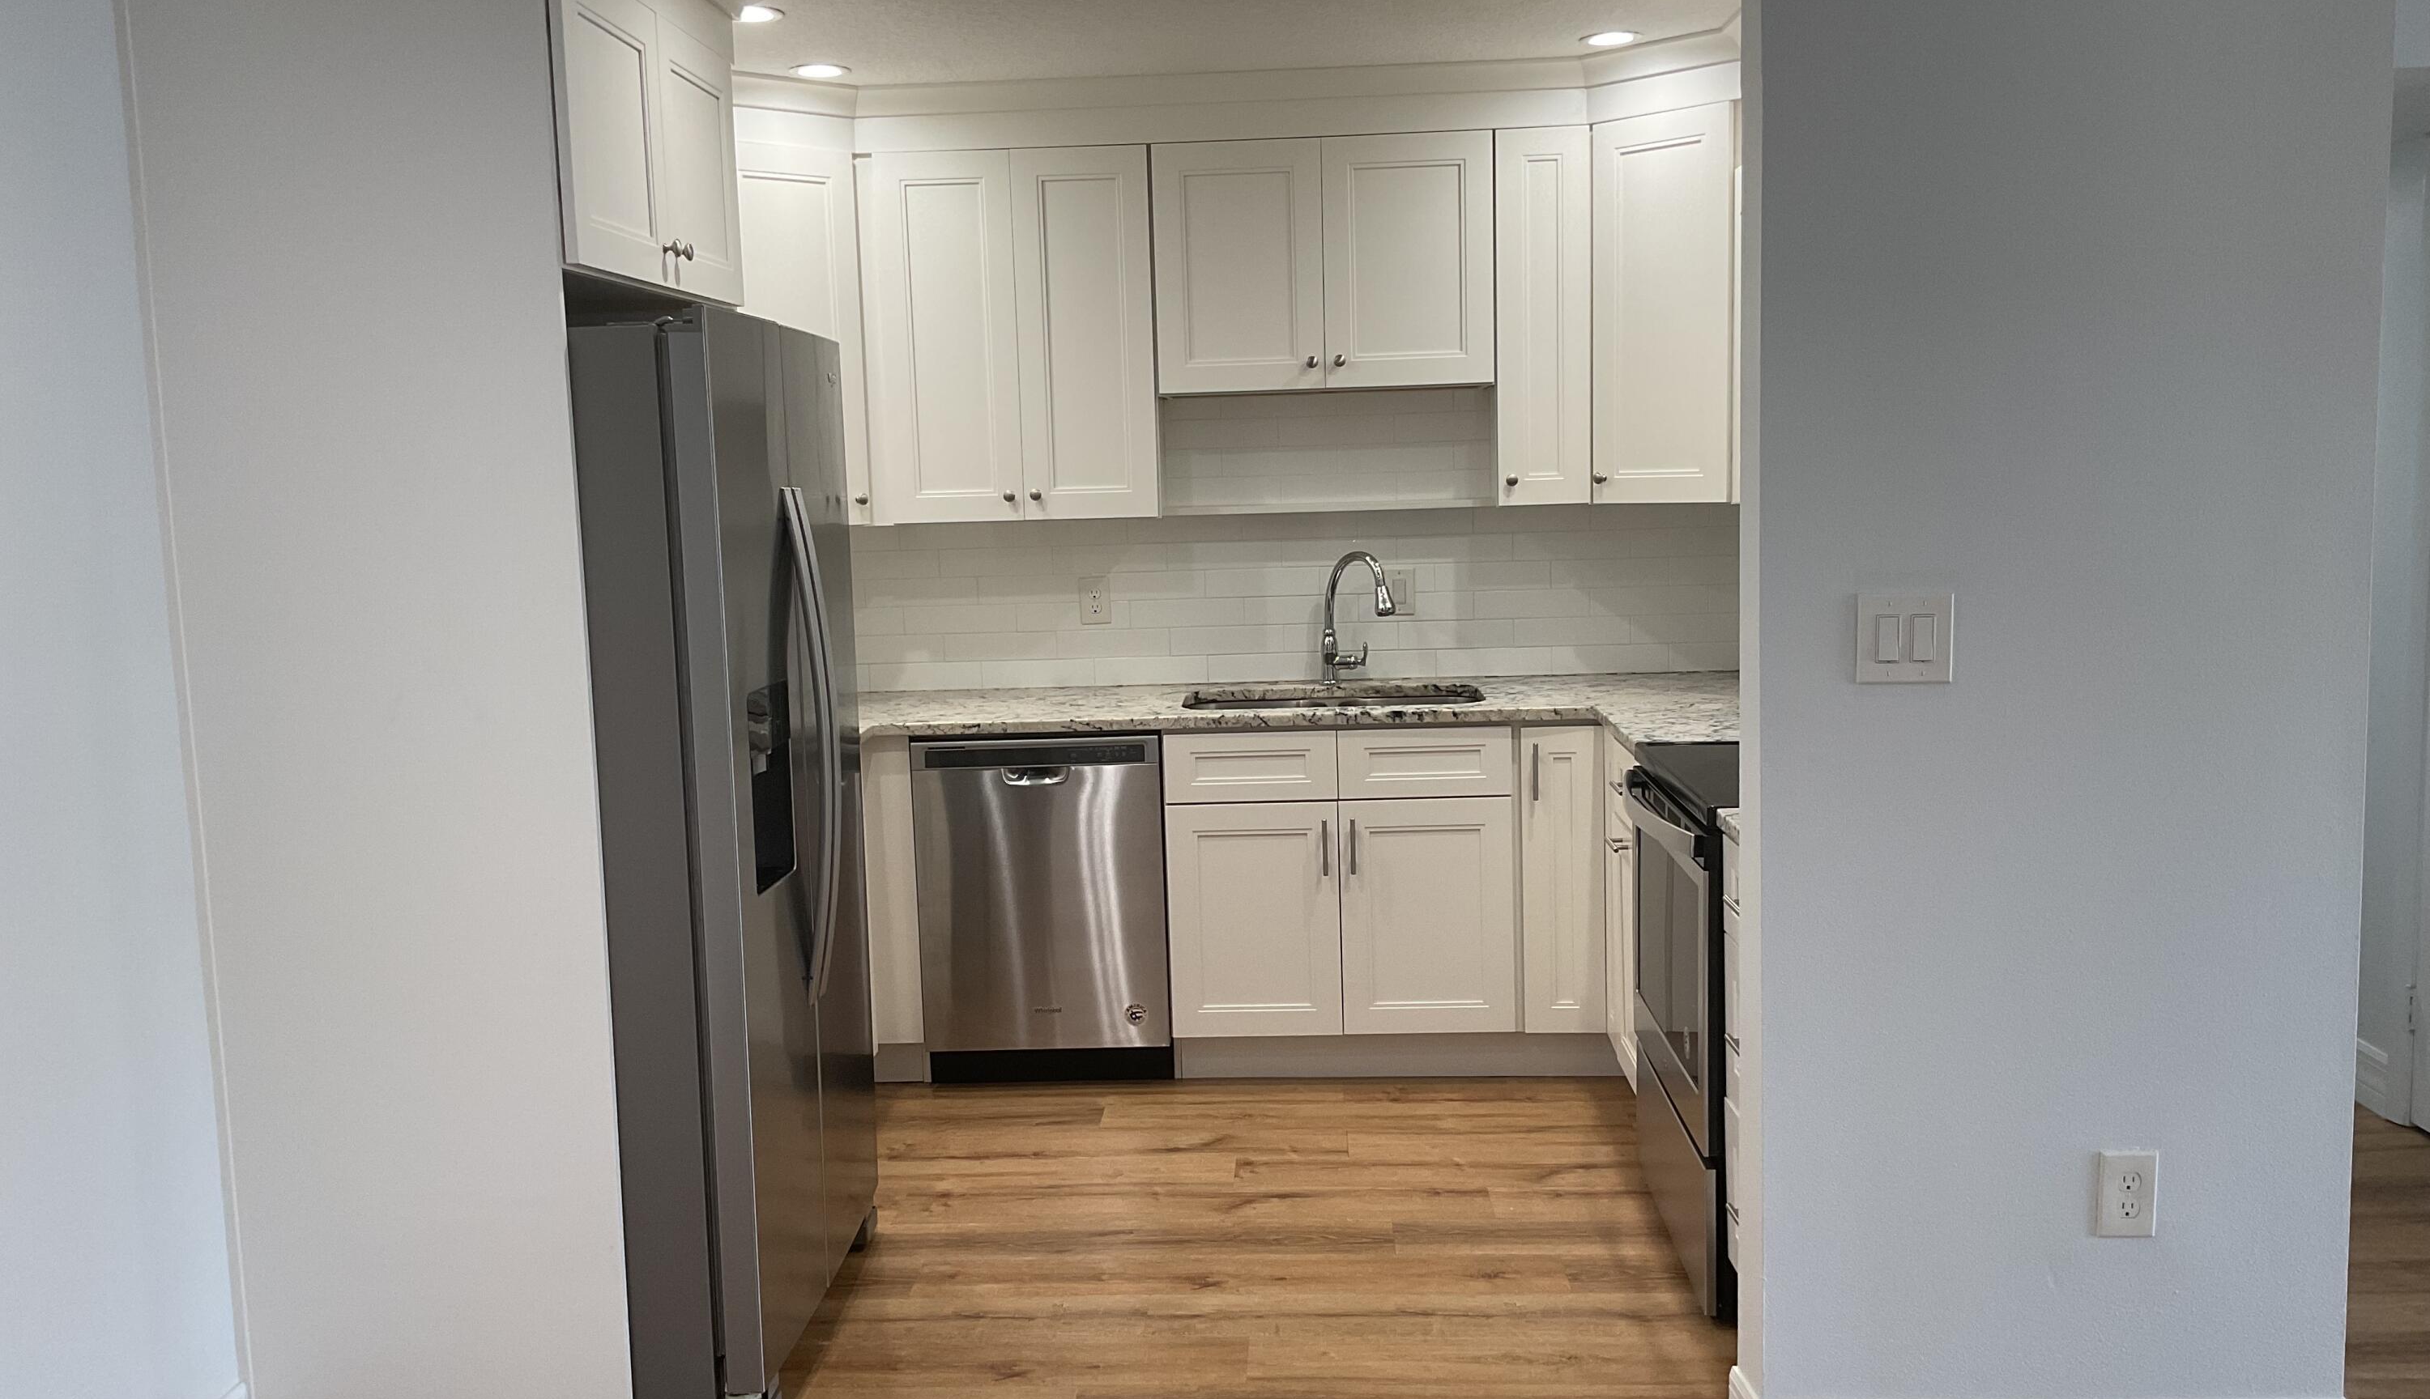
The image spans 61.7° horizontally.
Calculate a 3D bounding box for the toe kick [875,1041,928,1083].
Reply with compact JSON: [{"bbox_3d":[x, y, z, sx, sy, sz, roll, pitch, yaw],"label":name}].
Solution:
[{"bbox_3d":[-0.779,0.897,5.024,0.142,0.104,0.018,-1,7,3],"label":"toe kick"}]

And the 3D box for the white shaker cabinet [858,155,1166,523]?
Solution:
[{"bbox_3d":[-0.507,-0.920,5.224,0.730,0.915,0.325,-1,7,3],"label":"white shaker cabinet"}]

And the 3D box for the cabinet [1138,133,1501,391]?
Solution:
[{"bbox_3d":[0.274,-1.085,5.168,0.835,0.615,0.325,-1,7,3],"label":"cabinet"}]

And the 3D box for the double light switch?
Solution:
[{"bbox_3d":[0.956,-0.084,2.818,0.127,0.123,0.012,-1,7,3],"label":"double light switch"}]

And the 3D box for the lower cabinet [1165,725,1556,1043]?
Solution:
[{"bbox_3d":[0.358,0.413,5.172,0.900,0.755,0.610,-1,7,3],"label":"lower cabinet"}]

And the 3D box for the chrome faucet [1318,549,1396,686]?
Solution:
[{"bbox_3d":[0.350,-0.200,5.256,0.230,0.355,0.110,5,9,44],"label":"chrome faucet"}]

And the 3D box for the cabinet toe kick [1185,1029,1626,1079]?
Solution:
[{"bbox_3d":[0.454,0.876,5.006,1.090,0.112,0.018,-1,7,3],"label":"cabinet toe kick"}]

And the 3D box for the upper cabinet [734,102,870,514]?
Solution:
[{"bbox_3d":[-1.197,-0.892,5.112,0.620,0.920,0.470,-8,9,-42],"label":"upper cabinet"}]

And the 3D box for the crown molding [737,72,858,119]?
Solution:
[{"bbox_3d":[-1.006,-1.414,4.756,0.410,0.068,0.065,-8,9,-42],"label":"crown molding"}]

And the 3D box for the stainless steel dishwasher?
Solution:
[{"bbox_3d":[-0.400,0.491,5.222,0.603,0.865,0.620,-1,7,3],"label":"stainless steel dishwasher"}]

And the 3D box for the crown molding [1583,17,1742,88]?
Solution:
[{"bbox_3d":[1.026,-1.493,4.746,0.060,0.065,0.430,-8,9,-42],"label":"crown molding"}]

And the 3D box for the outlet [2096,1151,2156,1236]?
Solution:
[{"bbox_3d":[1.297,0.706,2.894,0.081,0.125,0.008,-1,7,3],"label":"outlet"}]

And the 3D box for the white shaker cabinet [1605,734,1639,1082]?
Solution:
[{"bbox_3d":[1.220,0.454,4.586,0.610,0.755,0.490,-1,7,3],"label":"white shaker cabinet"}]

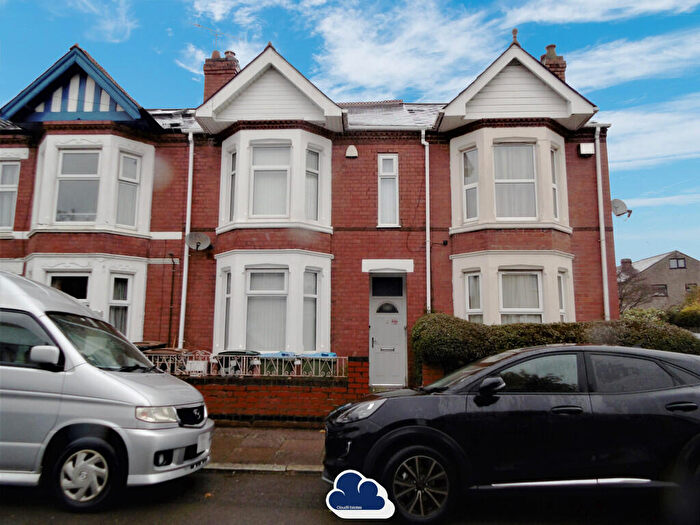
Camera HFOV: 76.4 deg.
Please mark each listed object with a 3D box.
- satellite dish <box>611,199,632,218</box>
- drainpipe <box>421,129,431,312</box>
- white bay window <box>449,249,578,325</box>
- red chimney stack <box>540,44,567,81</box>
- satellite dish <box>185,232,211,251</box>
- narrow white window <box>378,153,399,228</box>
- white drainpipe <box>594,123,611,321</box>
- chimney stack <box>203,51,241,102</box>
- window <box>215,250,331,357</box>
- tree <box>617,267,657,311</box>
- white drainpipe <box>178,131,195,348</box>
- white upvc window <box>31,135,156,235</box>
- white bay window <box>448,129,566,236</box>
[{"bbox_3d":[6.543,-1.320,10.739,0.500,0.430,0.400,3,-8,-25],"label":"satellite dish"},{"bbox_3d":[1.630,-0.116,9.443,0.167,5.727,0.120,0,-7,3],"label":"drainpipe"},{"bbox_3d":[3.411,0.860,8.945,2.592,2.111,0.800,0,-7,3],"label":"white bay window"},{"bbox_3d":[5.718,-5.182,12.545,0.600,1.850,0.800,0,-8,2],"label":"red chimney stack"},{"bbox_3d":[-3.522,-0.494,10.266,0.550,0.430,0.400,3,-8,-25],"label":"satellite dish"},{"bbox_3d":[0.926,-1.751,10.639,0.470,1.830,0.100,0,-8,2],"label":"narrow white window"},{"bbox_3d":[5.317,-0.114,9.279,0.100,5.768,0.110,0,-7,3],"label":"white drainpipe"},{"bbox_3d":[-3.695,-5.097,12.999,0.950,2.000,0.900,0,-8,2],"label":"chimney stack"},{"bbox_3d":[-1.799,0.929,10.002,2.790,2.310,0.660,0,-8,2],"label":"window"},{"bbox_3d":[13.192,2.396,21.323,3.200,4.149,3.000,0,-7,3],"label":"tree"},{"bbox_3d":[-3.573,-0.132,9.663,0.110,5.695,0.110,0,-7,3],"label":"white drainpipe"},{"bbox_3d":[-6.275,-1.777,10.556,3.030,2.340,0.660,0,-8,2],"label":"white upvc window"},{"bbox_3d":[3.721,-1.844,10.124,2.780,2.340,0.660,0,-8,2],"label":"white bay window"}]

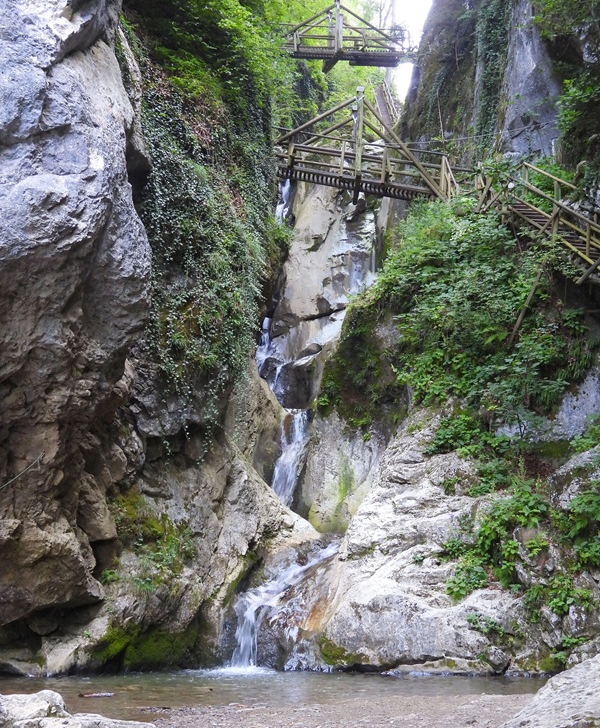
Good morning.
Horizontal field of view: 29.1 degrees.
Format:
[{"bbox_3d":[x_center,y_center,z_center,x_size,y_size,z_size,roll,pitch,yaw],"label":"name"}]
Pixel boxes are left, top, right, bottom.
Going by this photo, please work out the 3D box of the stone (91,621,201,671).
[{"bbox_3d":[-2.342,4.254,17.400,1.480,0.720,0.800,3,-10,-18],"label":"stone"}]

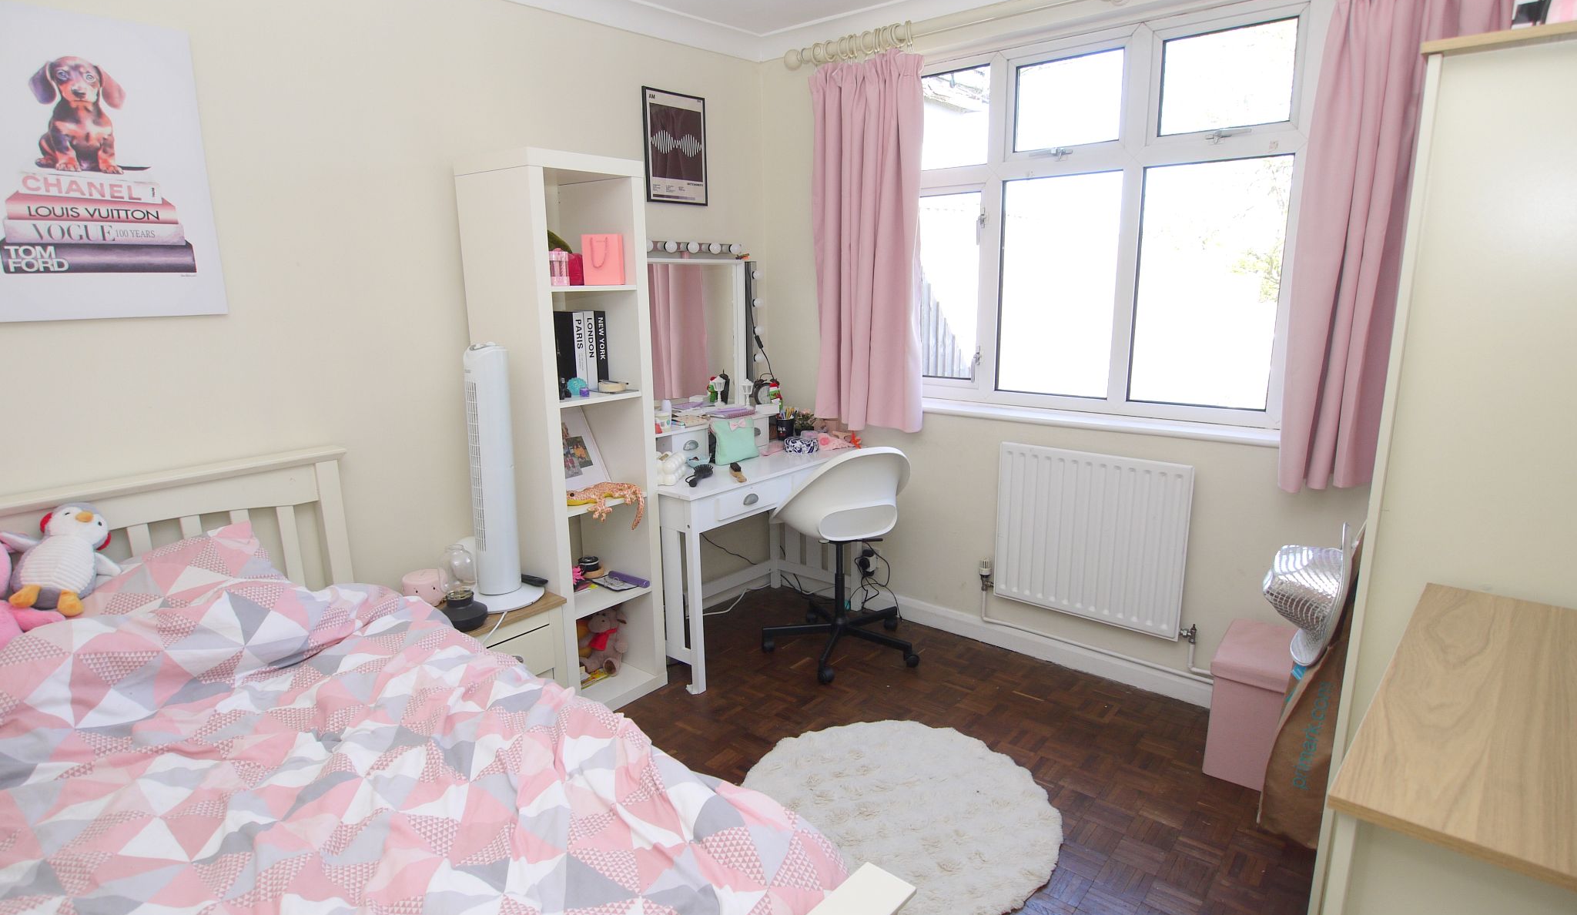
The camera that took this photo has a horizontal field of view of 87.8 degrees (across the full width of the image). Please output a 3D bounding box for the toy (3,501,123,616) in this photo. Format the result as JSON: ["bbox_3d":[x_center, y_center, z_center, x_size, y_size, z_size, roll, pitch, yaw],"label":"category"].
[{"bbox_3d":[-1.615,0.224,1.828,0.215,0.250,0.150,21,-19,-38],"label":"toy"}]

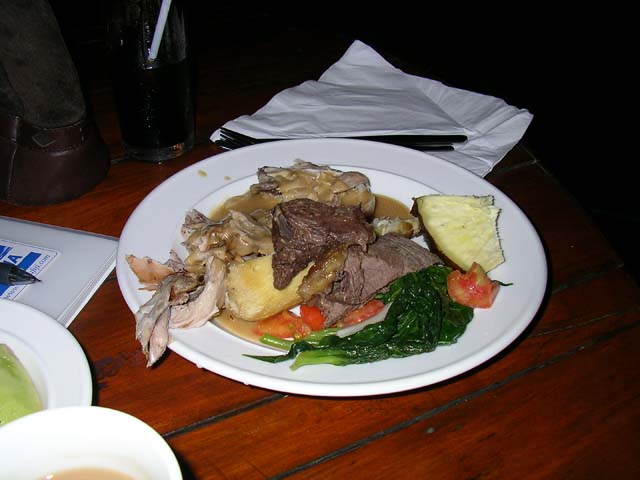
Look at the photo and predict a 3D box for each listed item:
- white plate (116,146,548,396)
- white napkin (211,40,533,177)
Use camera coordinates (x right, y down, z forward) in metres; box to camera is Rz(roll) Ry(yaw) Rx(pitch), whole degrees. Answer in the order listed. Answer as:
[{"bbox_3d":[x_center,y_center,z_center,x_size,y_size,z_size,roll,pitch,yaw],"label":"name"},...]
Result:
[{"bbox_3d":[0.007,0.007,0.457,0.275,0.026,0.275,1,35,-1],"label":"white plate"},{"bbox_3d":[0.074,-0.130,0.650,0.232,0.025,0.293,19,39,23],"label":"white napkin"}]

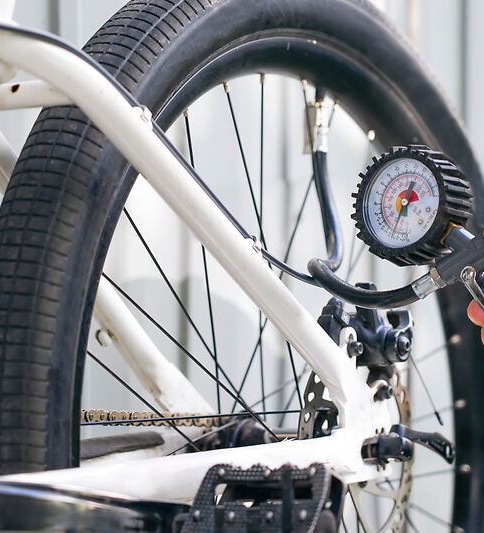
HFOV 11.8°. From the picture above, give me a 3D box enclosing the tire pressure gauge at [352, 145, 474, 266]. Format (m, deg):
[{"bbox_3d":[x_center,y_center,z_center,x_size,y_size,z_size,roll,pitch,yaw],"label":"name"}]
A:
[{"bbox_3d":[0.112,-0.039,1.508,0.077,0.077,0.034,-29,-25,30],"label":"tire pressure gauge"}]

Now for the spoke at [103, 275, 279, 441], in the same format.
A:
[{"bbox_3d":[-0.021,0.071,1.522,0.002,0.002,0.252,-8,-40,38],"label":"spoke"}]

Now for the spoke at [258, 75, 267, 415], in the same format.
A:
[{"bbox_3d":[0.015,-0.012,1.642,0.002,0.248,0.002,5,10,31],"label":"spoke"}]

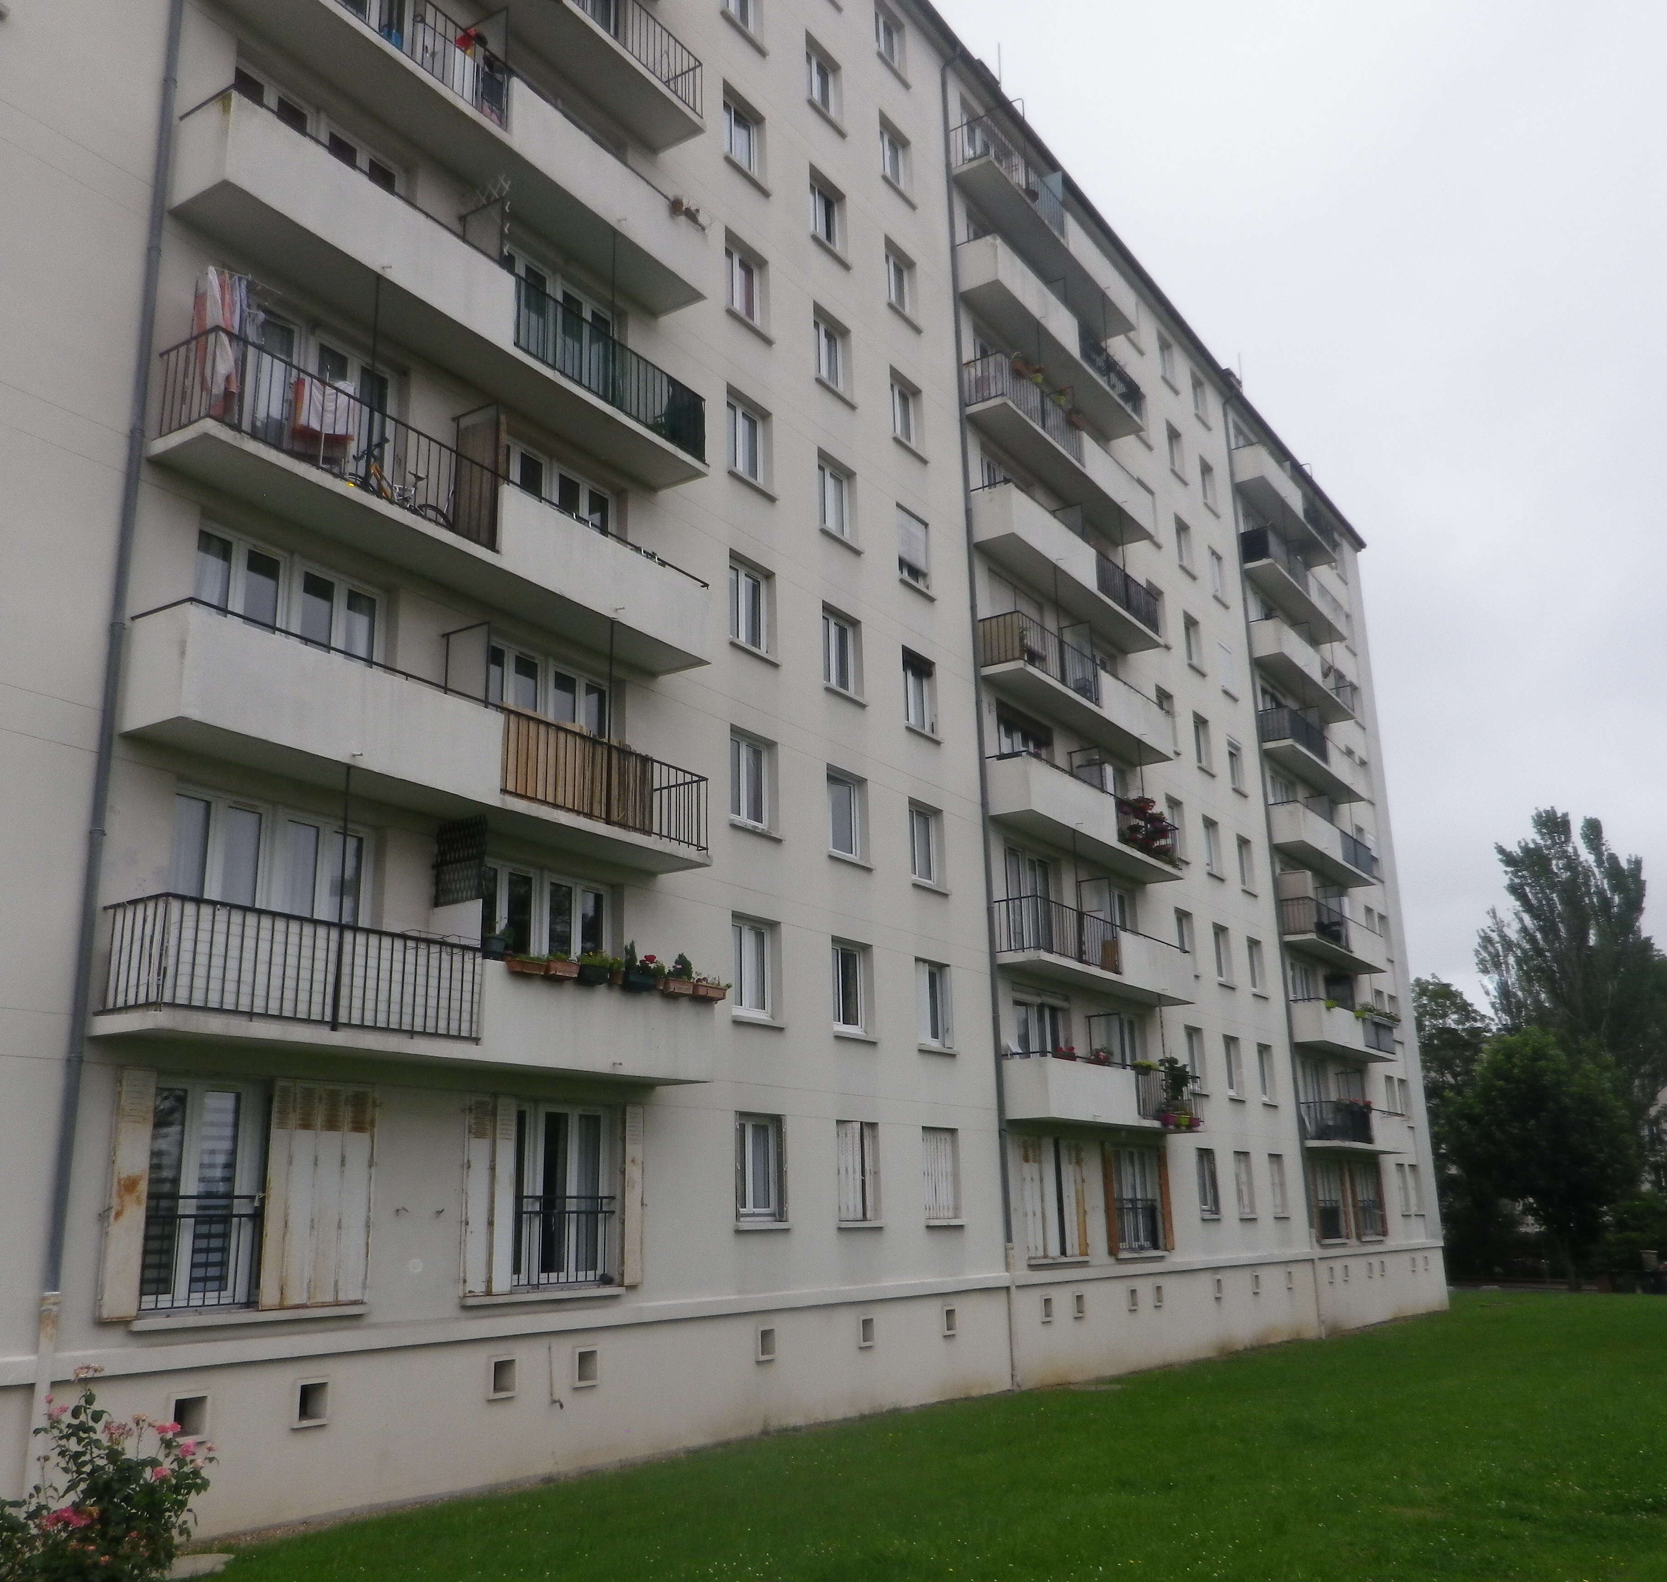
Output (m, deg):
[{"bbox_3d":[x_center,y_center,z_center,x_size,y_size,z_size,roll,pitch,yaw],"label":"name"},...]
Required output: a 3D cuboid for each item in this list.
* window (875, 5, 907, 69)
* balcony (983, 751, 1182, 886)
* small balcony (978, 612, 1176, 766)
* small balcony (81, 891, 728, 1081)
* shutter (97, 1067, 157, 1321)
[{"bbox_3d":[1.053,-15.197,30.997,0.162,1.395,1.163,-12,-19,32],"label":"window"},{"bbox_3d":[5.286,0.660,30.998,0.872,1.120,7.456,-12,-19,32],"label":"balcony"},{"bbox_3d":[5.217,-1.983,31.752,0.872,1.120,7.456,-12,-19,32],"label":"small balcony"},{"bbox_3d":[-3.930,2.295,15.947,0.908,1.100,7.453,-12,-19,32],"label":"small balcony"},{"bbox_3d":[-6.031,3.429,13.031,0.102,2.088,0.316,-12,-19,32],"label":"shutter"}]

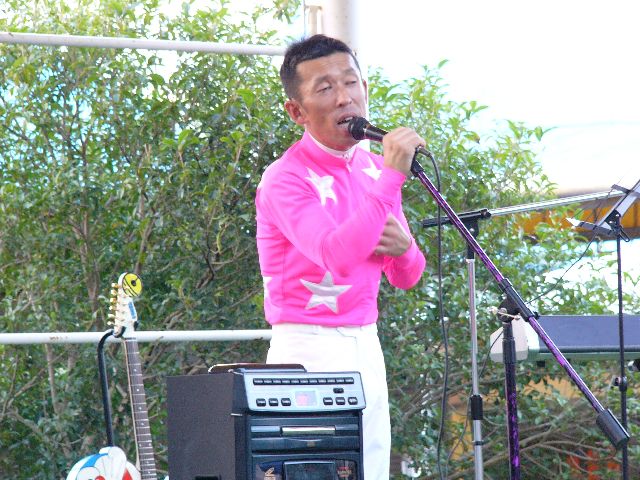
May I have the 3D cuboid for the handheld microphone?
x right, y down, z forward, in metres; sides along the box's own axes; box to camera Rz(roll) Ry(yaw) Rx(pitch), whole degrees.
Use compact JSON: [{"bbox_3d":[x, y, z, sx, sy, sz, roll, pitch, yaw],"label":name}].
[{"bbox_3d":[0.142,-0.204,8.060,0.190,0.052,0.052,19,8,25],"label":"handheld microphone"}]

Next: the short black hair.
[{"bbox_3d":[-0.003,-0.348,8.210,0.167,0.148,0.195,-12,-7,-24],"label":"short black hair"}]

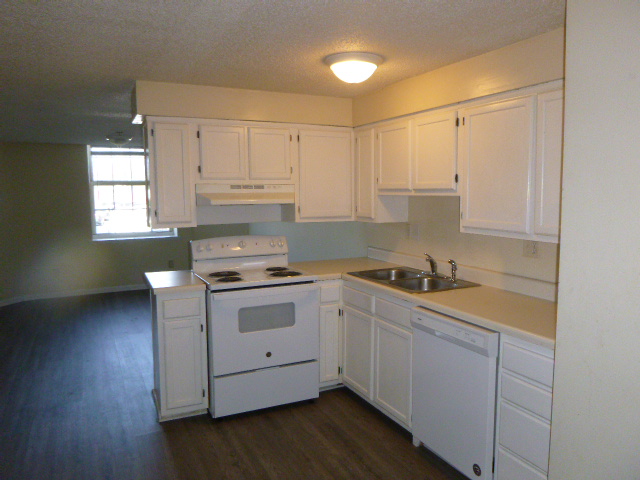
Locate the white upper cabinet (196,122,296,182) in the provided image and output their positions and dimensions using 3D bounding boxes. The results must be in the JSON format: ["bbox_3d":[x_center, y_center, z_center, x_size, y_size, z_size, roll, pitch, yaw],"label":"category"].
[{"bbox_3d":[-0.594,-0.646,3.489,0.754,0.456,0.316,-3,6,-25],"label":"white upper cabinet"}]

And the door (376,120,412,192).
[{"bbox_3d":[0.541,-0.584,3.301,0.032,0.453,0.406,-3,7,-26],"label":"door"}]

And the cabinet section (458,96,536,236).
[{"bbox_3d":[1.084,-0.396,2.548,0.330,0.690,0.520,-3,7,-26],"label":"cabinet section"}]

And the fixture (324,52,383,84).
[{"bbox_3d":[0.185,-0.946,2.575,0.332,0.137,0.332,0,6,0],"label":"fixture"}]

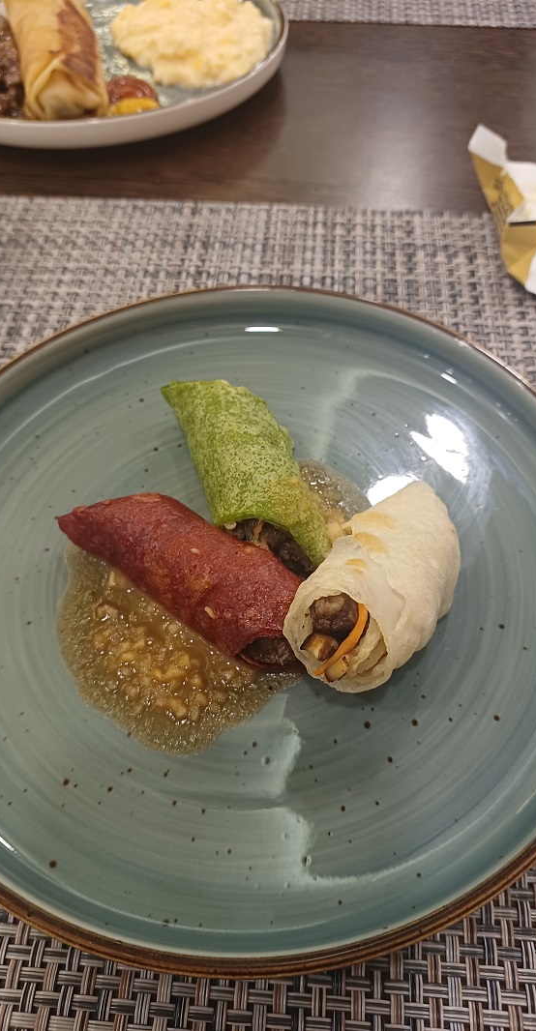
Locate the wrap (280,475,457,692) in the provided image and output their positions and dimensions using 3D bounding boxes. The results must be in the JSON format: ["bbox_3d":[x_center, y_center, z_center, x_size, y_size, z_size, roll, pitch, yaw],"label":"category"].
[{"bbox_3d":[0.036,0.019,0.203,0.036,0.033,0.062,35,63,22],"label":"wrap"}]

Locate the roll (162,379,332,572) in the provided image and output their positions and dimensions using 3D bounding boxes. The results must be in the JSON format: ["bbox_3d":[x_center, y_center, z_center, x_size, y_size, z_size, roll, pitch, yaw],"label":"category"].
[{"bbox_3d":[-0.007,-0.016,0.229,0.033,0.028,0.082,-15,57,-10],"label":"roll"}]

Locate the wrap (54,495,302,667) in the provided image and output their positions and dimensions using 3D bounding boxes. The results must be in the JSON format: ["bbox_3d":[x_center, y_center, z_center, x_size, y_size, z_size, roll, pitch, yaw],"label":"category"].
[{"bbox_3d":[-0.024,0.015,0.209,0.082,0.026,0.030,32,62,20],"label":"wrap"}]

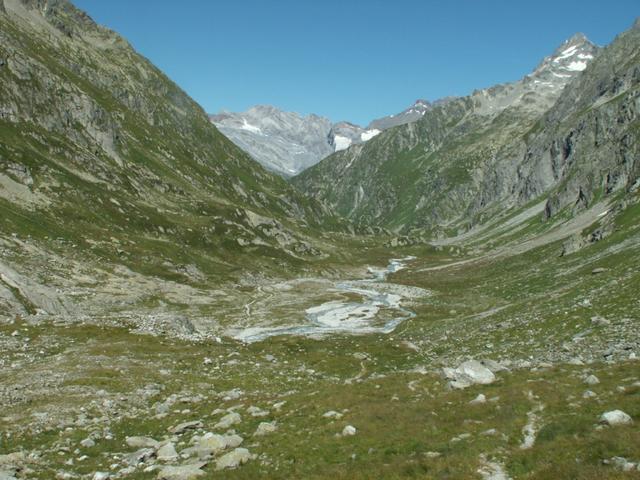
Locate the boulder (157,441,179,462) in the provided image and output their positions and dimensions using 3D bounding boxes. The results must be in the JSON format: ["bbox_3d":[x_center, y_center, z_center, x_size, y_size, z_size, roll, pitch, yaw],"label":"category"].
[{"bbox_3d":[-4.831,6.732,20.500,0.697,0.620,0.592,-1,3,-13],"label":"boulder"}]

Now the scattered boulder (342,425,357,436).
[{"bbox_3d":[1.208,7.801,26.500,0.573,0.477,0.487,0,3,3],"label":"scattered boulder"}]

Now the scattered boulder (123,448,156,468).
[{"bbox_3d":[-6.276,7.521,22.377,1.073,0.555,0.859,-1,3,-16],"label":"scattered boulder"}]

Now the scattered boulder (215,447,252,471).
[{"bbox_3d":[-2.637,6.615,19.500,1.085,0.608,0.868,0,3,-8],"label":"scattered boulder"}]

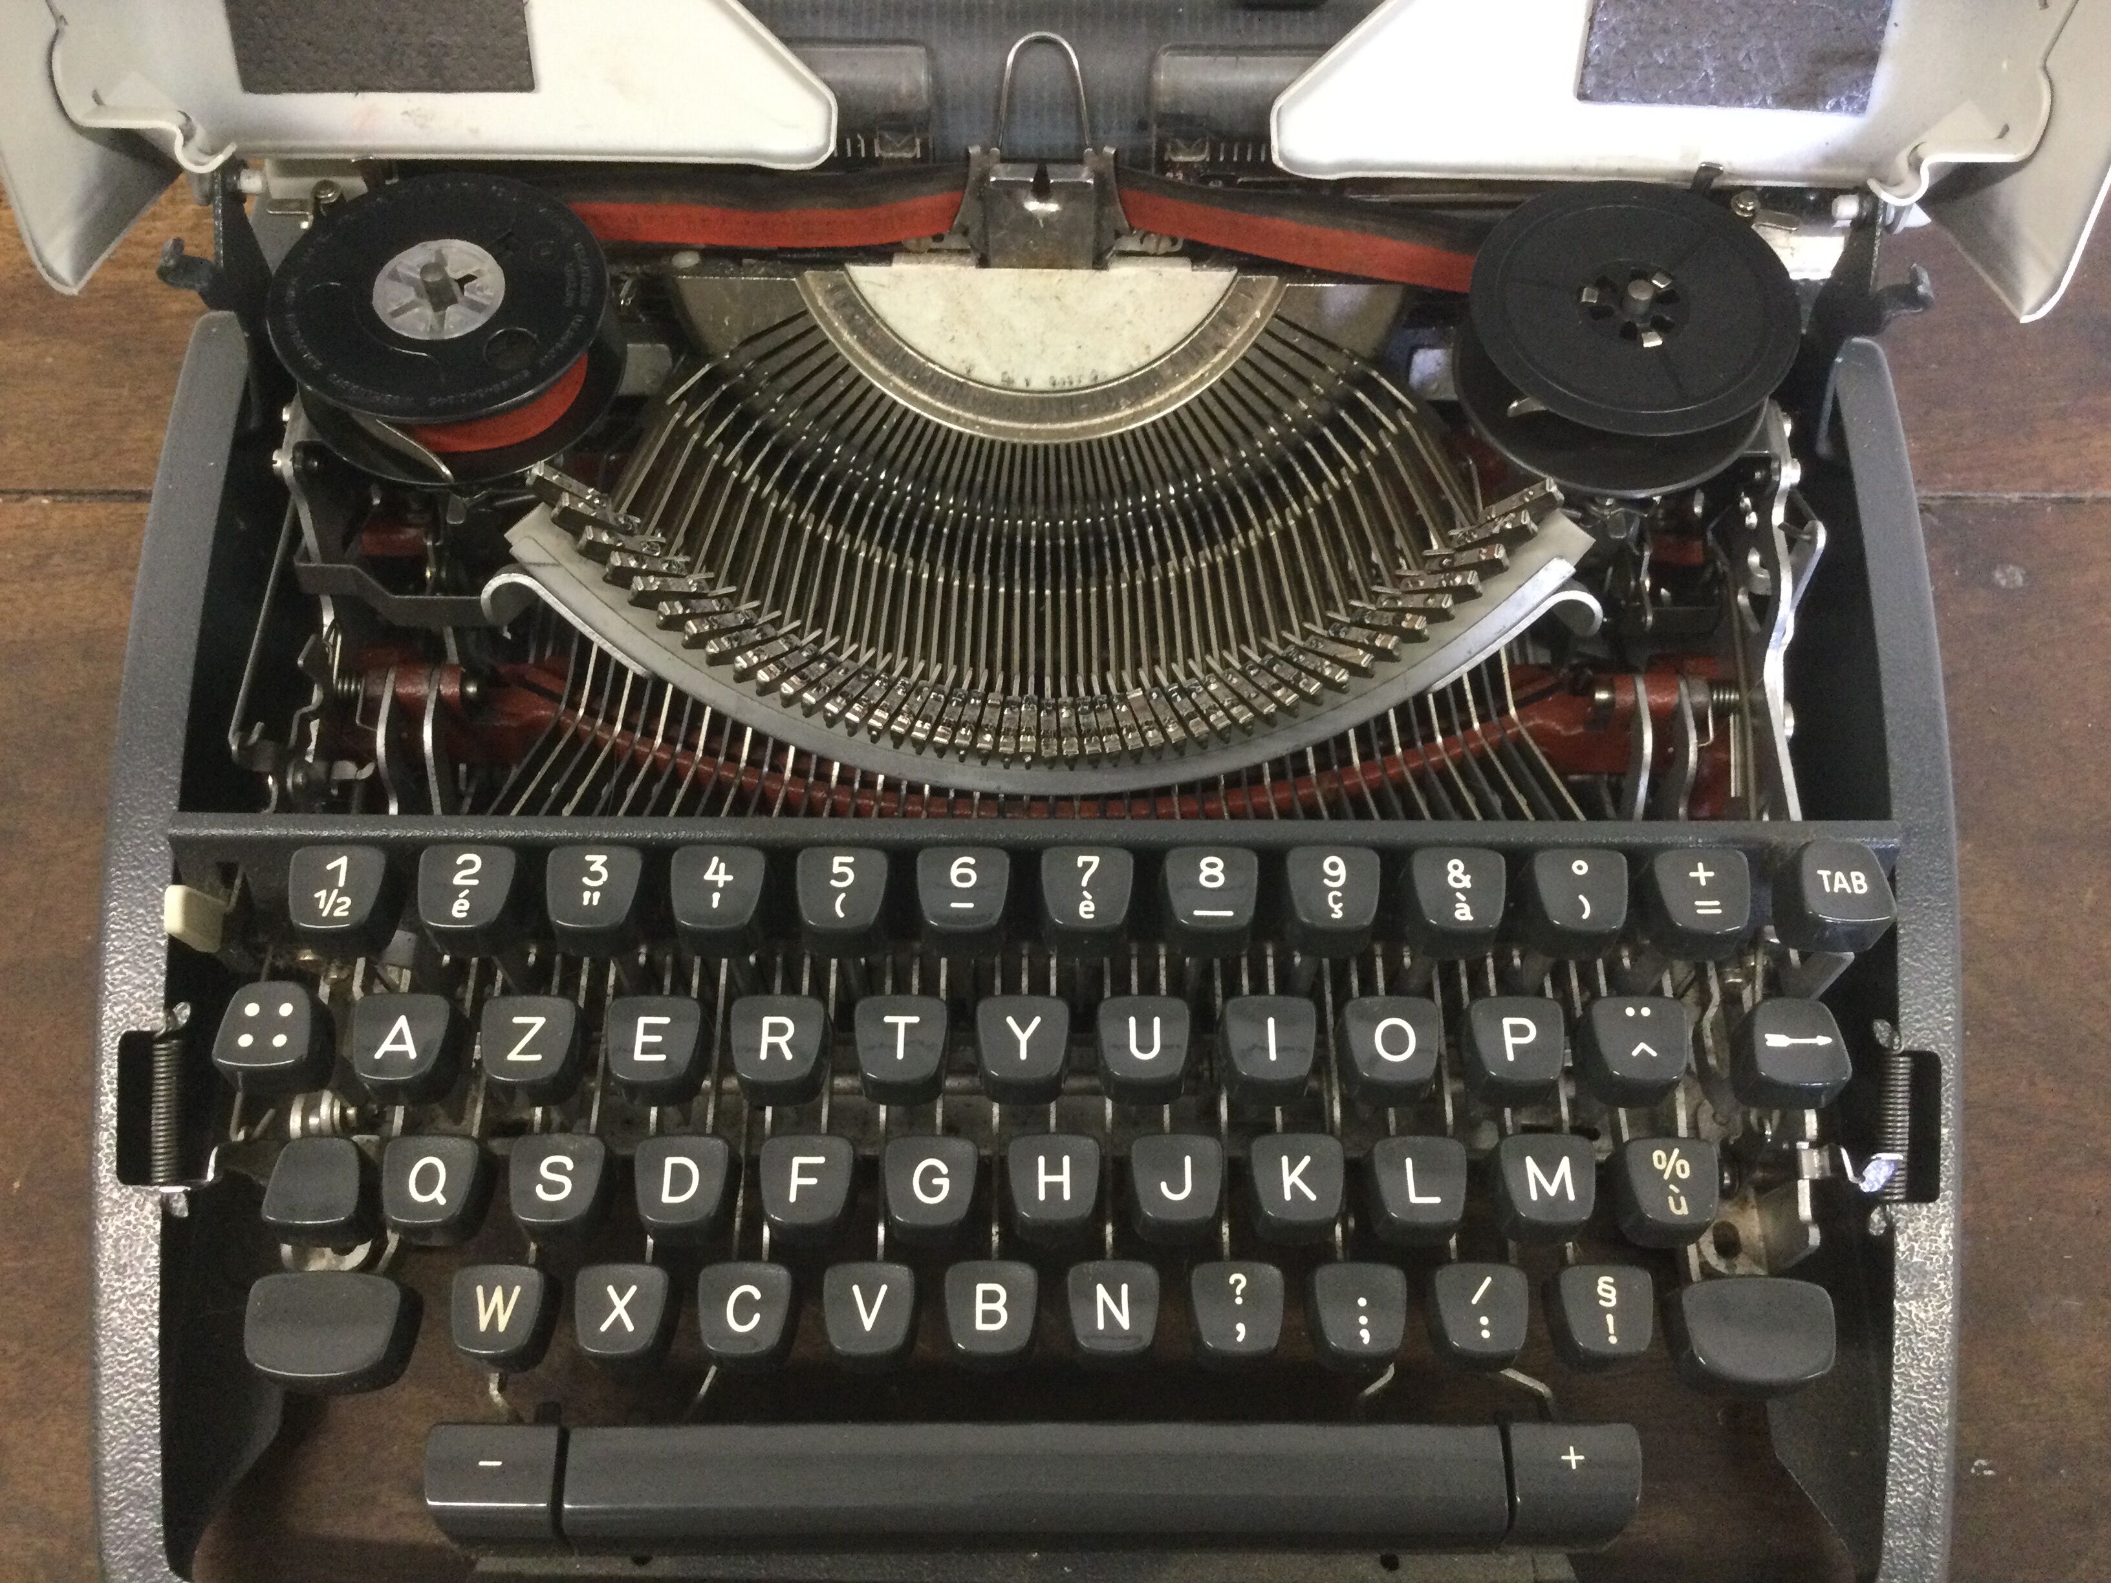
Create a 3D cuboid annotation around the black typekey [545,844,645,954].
[{"bbox_3d":[-0.071,0.017,0.292,0.014,0.010,0.014,0,62,-1],"label":"black typekey"}]

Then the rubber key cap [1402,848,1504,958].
[{"bbox_3d":[0.062,0.017,0.293,0.014,0.011,0.014,0,62,0],"label":"rubber key cap"}]

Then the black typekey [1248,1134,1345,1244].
[{"bbox_3d":[0.038,0.063,0.298,0.015,0.010,0.015,1,62,-2],"label":"black typekey"}]

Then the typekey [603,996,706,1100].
[{"bbox_3d":[-0.061,0.040,0.293,0.014,0.010,0.014,0,62,-1],"label":"typekey"}]

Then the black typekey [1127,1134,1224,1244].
[{"bbox_3d":[0.019,0.063,0.297,0.015,0.010,0.015,1,62,-2],"label":"black typekey"}]

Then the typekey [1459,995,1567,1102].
[{"bbox_3d":[0.072,0.040,0.296,0.015,0.009,0.015,0,62,-1],"label":"typekey"}]

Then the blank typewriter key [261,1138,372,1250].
[{"bbox_3d":[-0.114,0.062,0.293,0.015,0.009,0.015,0,62,-1],"label":"blank typewriter key"}]

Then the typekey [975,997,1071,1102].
[{"bbox_3d":[-0.005,0.041,0.297,0.015,0.010,0.015,1,62,-2],"label":"typekey"}]

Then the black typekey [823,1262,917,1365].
[{"bbox_3d":[-0.029,0.082,0.296,0.015,0.009,0.015,0,62,-1],"label":"black typekey"}]

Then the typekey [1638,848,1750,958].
[{"bbox_3d":[0.099,0.018,0.293,0.014,0.011,0.014,0,62,0],"label":"typekey"}]

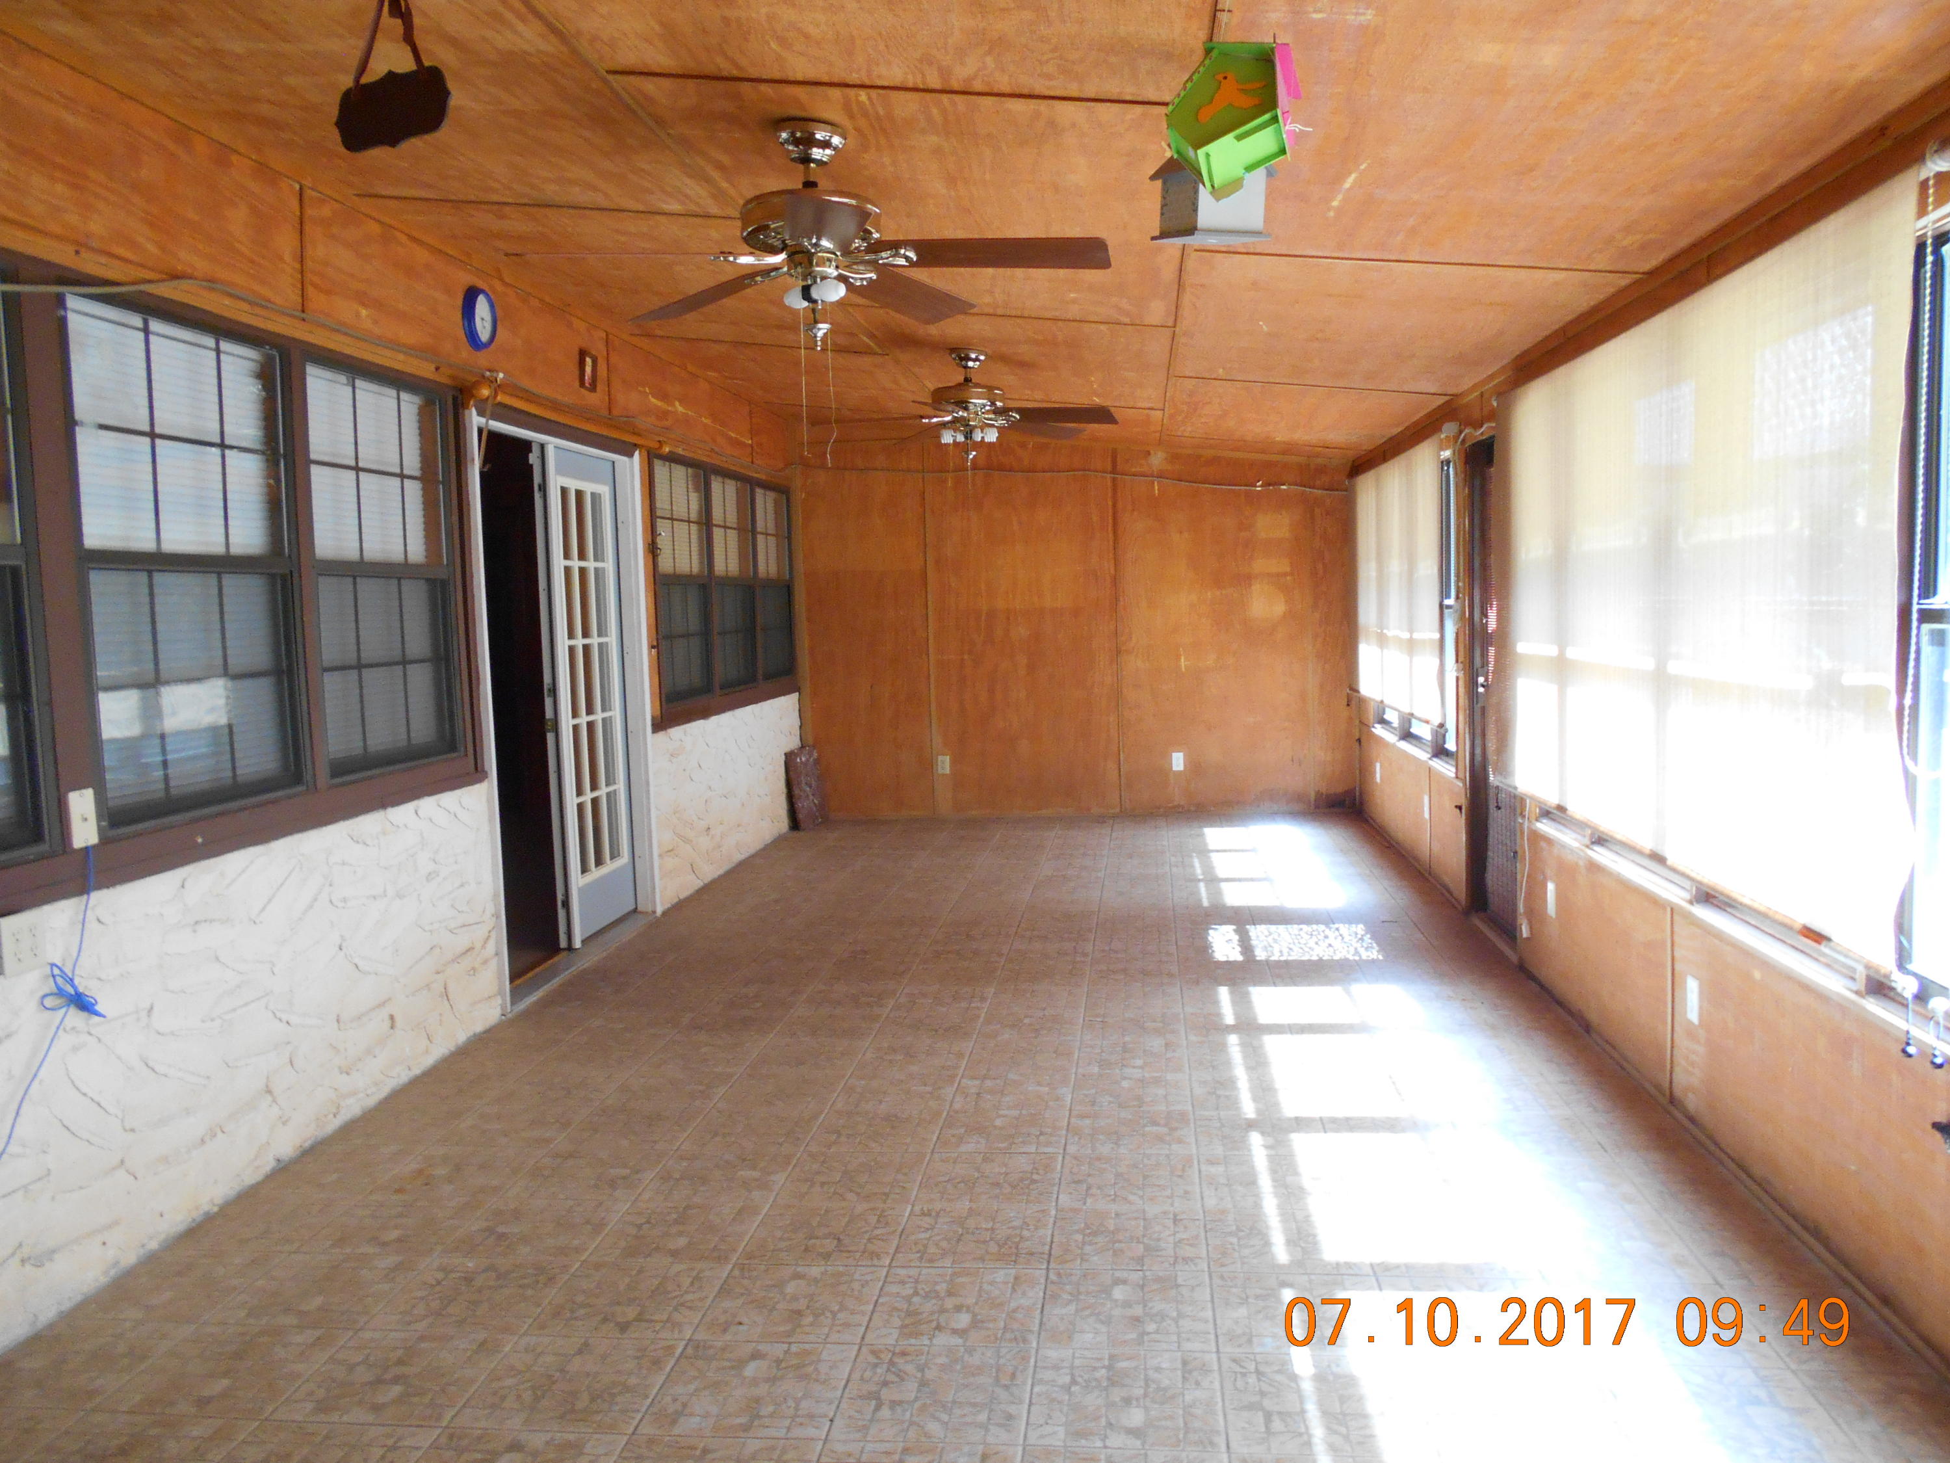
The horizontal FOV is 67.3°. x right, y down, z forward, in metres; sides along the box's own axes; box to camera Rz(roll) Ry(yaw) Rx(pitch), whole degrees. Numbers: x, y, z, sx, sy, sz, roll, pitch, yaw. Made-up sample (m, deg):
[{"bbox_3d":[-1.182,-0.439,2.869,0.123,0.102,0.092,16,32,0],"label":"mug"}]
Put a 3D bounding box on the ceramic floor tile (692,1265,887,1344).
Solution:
[{"bbox_3d":[-0.365,1.154,2.955,0.330,0.010,0.322,-1,5,6],"label":"ceramic floor tile"}]

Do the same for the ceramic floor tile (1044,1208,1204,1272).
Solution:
[{"bbox_3d":[0.336,1.111,3.196,0.330,0.010,0.322,-1,5,6],"label":"ceramic floor tile"}]

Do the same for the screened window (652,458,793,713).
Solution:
[{"bbox_3d":[-1.345,-0.811,8.226,0.070,1.196,2.595,-1,5,6],"label":"screened window"}]

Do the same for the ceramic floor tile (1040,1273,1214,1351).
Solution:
[{"bbox_3d":[0.302,1.149,2.900,0.330,0.010,0.320,-1,5,6],"label":"ceramic floor tile"}]

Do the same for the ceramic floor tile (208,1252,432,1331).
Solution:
[{"bbox_3d":[-1.363,1.175,3.067,0.330,0.010,0.322,-1,5,6],"label":"ceramic floor tile"}]

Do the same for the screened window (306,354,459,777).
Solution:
[{"bbox_3d":[-1.774,-0.472,4.424,0.070,1.151,0.795,-1,5,6],"label":"screened window"}]

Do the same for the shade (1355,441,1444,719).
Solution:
[{"bbox_3d":[2.179,-0.777,7.698,0.050,1.294,2.612,-1,5,6],"label":"shade"}]

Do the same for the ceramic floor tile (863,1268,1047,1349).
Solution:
[{"bbox_3d":[-0.032,1.147,2.917,0.330,0.010,0.322,-1,5,6],"label":"ceramic floor tile"}]

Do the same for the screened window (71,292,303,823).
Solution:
[{"bbox_3d":[-1.871,-0.382,3.547,0.070,1.163,0.741,-1,5,6],"label":"screened window"}]

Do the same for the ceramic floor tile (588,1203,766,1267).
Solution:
[{"bbox_3d":[-0.663,1.132,3.309,0.330,0.010,0.322,-1,5,6],"label":"ceramic floor tile"}]

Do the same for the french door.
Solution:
[{"bbox_3d":[-1.641,-0.158,6.242,0.050,2.022,0.775,-1,5,6],"label":"french door"}]

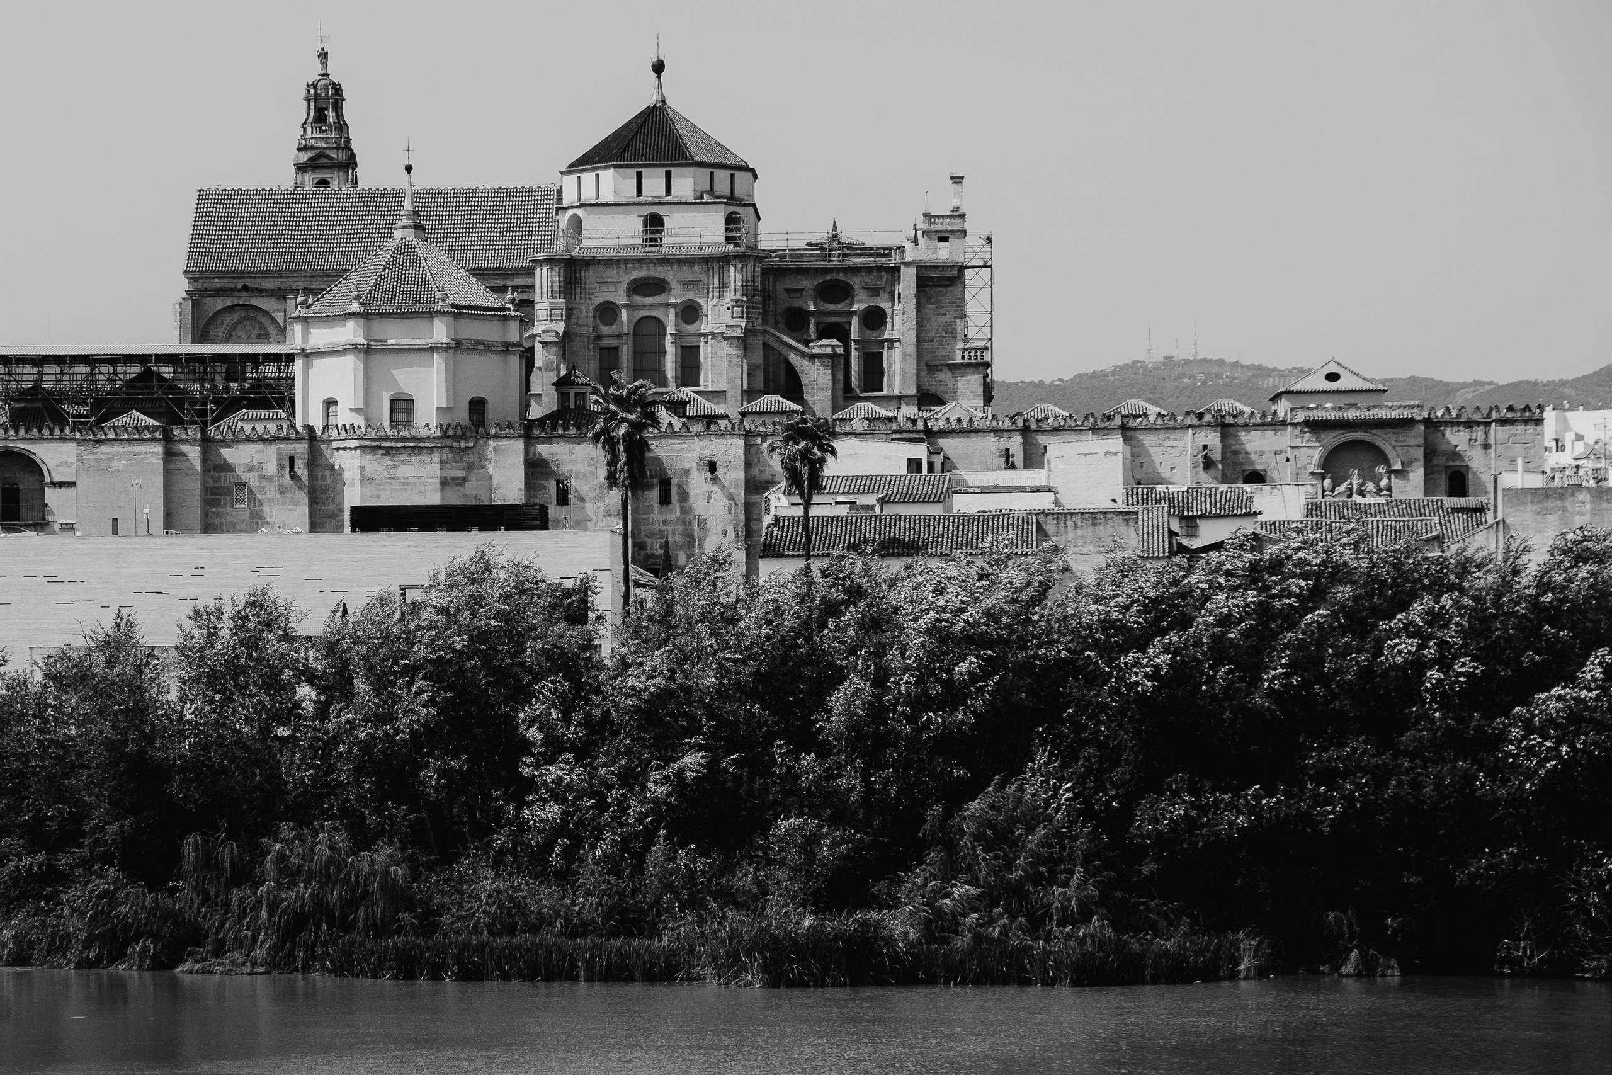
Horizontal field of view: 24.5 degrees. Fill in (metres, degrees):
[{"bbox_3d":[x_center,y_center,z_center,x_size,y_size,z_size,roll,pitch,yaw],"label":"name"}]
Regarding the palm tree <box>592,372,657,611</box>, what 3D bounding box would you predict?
[{"bbox_3d":[-8.310,-1.270,170.000,3.200,12.600,3.200,-1,-1,1],"label":"palm tree"}]

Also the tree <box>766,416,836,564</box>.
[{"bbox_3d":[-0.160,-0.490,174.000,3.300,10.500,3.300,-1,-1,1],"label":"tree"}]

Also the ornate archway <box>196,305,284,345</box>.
[{"bbox_3d":[-44.990,-16.840,296.000,6.650,3.500,1.100,-1,-1,1],"label":"ornate archway"}]

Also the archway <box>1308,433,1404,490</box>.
[{"bbox_3d":[35.440,-4.900,239.300,5.950,3.900,1.100,-1,-1,1],"label":"archway"}]

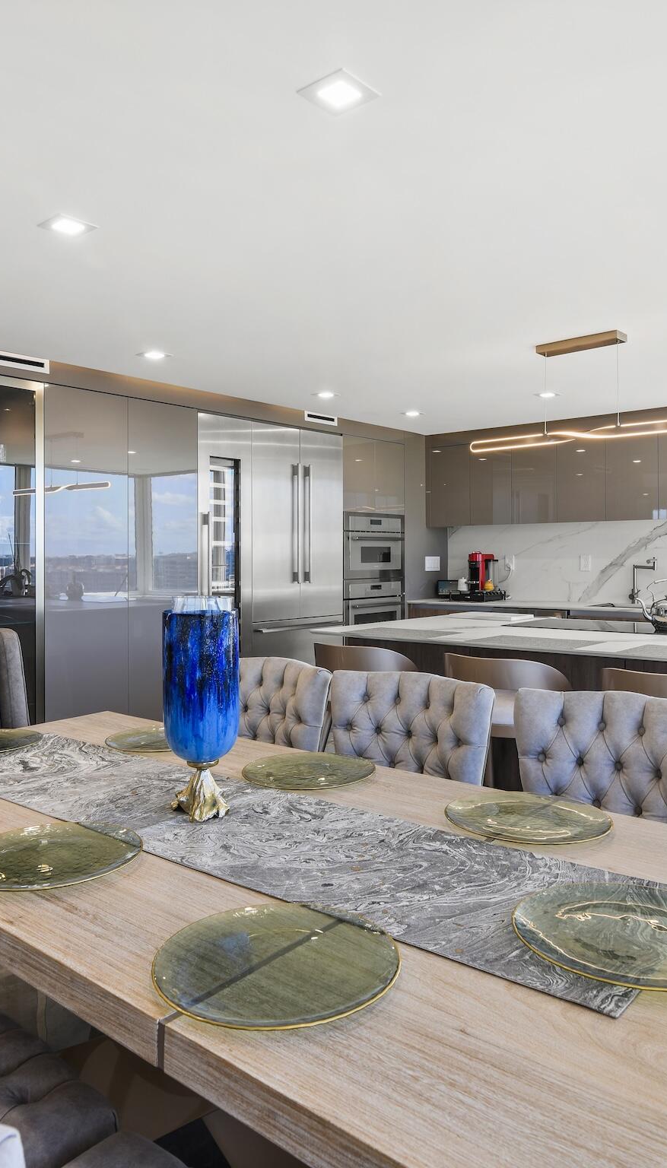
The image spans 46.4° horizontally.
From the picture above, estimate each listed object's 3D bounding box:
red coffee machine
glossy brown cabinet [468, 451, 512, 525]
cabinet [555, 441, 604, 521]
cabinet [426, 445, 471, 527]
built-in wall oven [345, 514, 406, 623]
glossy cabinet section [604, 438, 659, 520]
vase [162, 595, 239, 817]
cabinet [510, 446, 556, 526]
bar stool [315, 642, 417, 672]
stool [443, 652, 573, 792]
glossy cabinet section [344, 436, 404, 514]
[{"bbox_3d":[1.328,-0.097,6.930,0.170,0.350,0.330,1,2,42],"label":"red coffee machine"},{"bbox_3d":[1.393,-0.827,6.491,0.394,0.692,0.309,1,2,42],"label":"glossy brown cabinet"},{"bbox_3d":[1.973,-0.808,5.975,0.375,0.692,0.309,1,2,42],"label":"cabinet"},{"bbox_3d":[1.084,-0.837,6.767,0.436,0.692,0.309,1,2,42],"label":"cabinet"},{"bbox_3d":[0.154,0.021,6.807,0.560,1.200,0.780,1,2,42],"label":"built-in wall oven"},{"bbox_3d":[2.280,-0.797,5.787,0.379,0.663,0.350,1,1,40],"label":"glossy cabinet section"},{"bbox_3d":[-0.295,0.268,1.722,0.170,0.465,0.170,0,1,0],"label":"vase"},{"bbox_3d":[1.780,-0.845,6.563,0.420,0.690,0.360,1,2,42],"label":"cabinet"},{"bbox_3d":[0.201,0.743,3.990,0.510,0.880,0.510,1,2,42],"label":"bar stool"},{"bbox_3d":[0.761,0.760,3.487,0.510,0.880,0.510,1,2,42],"label":"stool"},{"bbox_3d":[0.126,-0.859,6.418,0.560,0.575,0.779,1,2,42],"label":"glossy cabinet section"}]

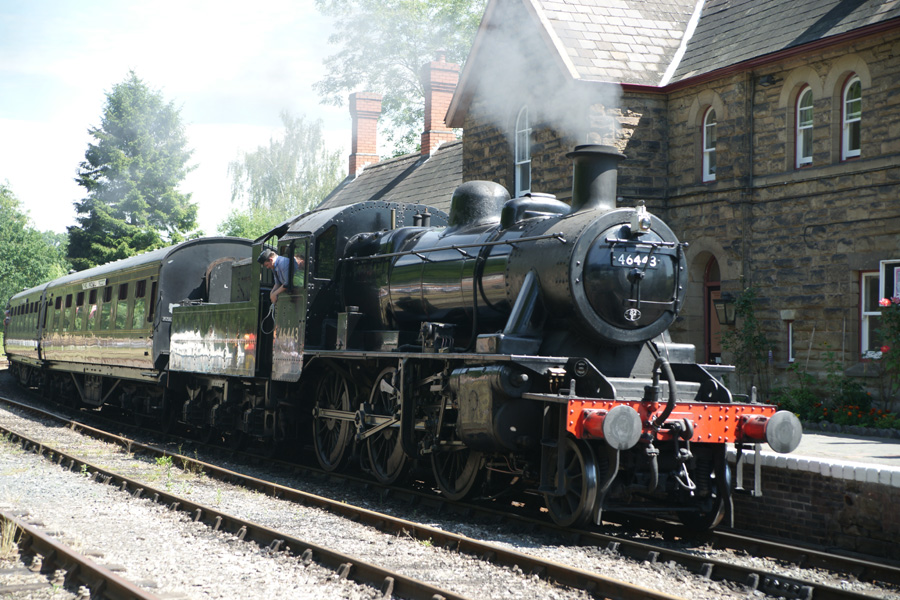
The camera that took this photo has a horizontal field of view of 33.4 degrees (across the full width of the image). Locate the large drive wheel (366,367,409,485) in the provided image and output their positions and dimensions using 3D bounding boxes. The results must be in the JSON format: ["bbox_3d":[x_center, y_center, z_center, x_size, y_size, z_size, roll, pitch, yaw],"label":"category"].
[{"bbox_3d":[-0.716,1.566,18.732,0.160,1.490,1.490,4,-3,-23],"label":"large drive wheel"}]

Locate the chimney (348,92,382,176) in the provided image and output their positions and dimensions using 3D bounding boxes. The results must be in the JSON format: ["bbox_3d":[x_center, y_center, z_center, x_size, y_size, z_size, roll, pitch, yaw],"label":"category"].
[{"bbox_3d":[-2.195,-4.358,39.200,0.760,2.100,0.600,3,-3,-24],"label":"chimney"}]

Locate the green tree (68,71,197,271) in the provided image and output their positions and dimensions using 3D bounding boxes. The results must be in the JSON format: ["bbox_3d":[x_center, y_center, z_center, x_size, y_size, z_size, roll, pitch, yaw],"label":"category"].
[{"bbox_3d":[-15.241,-3.029,72.000,6.300,15.800,6.300,2,-3,-12],"label":"green tree"}]

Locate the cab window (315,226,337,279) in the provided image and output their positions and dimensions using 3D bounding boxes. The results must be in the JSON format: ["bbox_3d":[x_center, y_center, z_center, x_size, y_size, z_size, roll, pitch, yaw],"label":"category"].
[{"bbox_3d":[-1.707,-0.653,20.588,0.310,0.740,0.040,4,-3,-23],"label":"cab window"}]

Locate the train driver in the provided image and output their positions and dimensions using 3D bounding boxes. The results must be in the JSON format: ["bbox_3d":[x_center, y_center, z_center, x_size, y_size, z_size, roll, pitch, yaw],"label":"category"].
[{"bbox_3d":[-2.306,0.066,21.506,0.750,1.550,0.600,1,-3,10],"label":"train driver"}]

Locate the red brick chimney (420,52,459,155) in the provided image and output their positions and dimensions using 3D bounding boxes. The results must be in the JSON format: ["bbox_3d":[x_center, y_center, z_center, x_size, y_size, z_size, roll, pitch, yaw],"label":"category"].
[{"bbox_3d":[-0.219,-4.549,34.500,0.750,2.380,0.600,3,-3,-24],"label":"red brick chimney"}]

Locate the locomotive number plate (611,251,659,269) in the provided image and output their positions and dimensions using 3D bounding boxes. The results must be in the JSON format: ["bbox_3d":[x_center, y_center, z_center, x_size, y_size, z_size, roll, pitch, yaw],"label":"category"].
[{"bbox_3d":[1.873,-0.390,14.994,0.585,0.150,0.030,4,-3,-23],"label":"locomotive number plate"}]

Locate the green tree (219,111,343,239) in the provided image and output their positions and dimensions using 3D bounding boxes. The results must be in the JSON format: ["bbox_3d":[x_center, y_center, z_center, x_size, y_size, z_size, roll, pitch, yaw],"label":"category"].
[{"bbox_3d":[-7.685,-1.858,68.000,6.000,13.400,6.000,2,-3,-6],"label":"green tree"}]

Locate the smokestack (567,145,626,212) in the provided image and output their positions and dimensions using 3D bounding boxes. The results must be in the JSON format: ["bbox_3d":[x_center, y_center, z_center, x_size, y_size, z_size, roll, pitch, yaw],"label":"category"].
[{"bbox_3d":[1.552,-1.236,15.873,0.650,0.820,0.650,3,-3,0],"label":"smokestack"}]

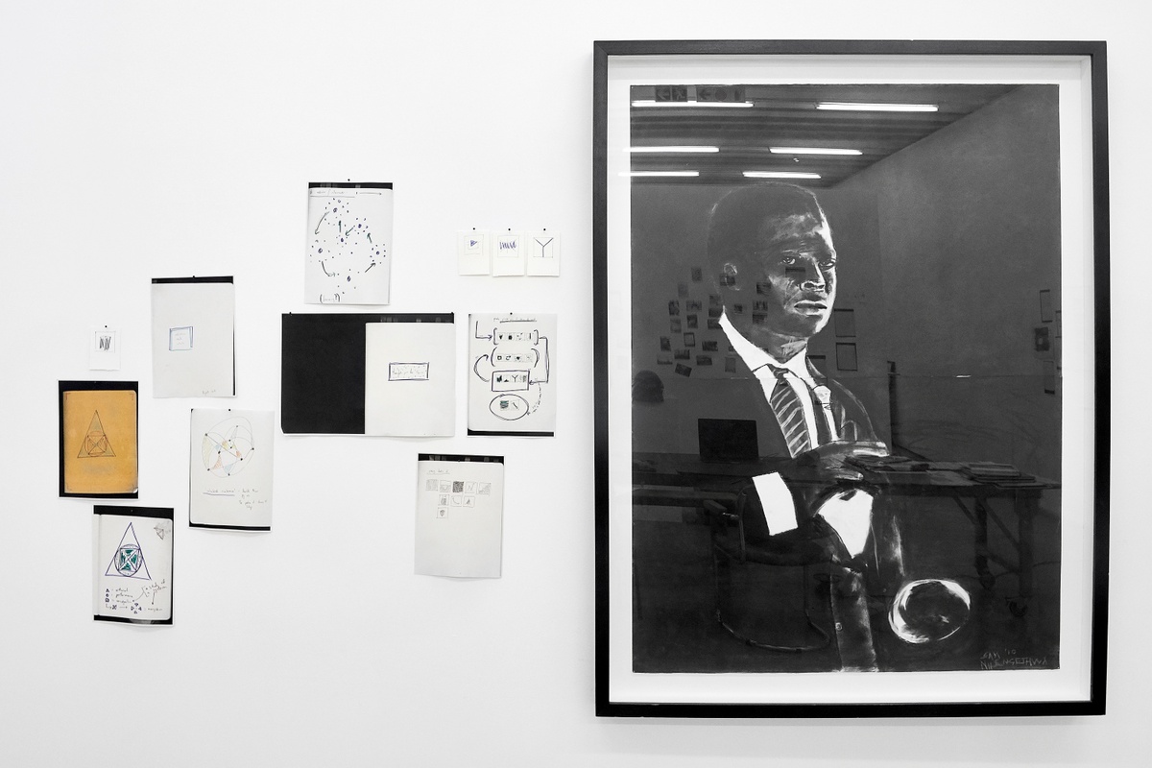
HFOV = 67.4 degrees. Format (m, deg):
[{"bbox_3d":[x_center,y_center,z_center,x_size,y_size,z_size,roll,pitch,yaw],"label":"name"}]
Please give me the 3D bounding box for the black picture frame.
[{"bbox_3d":[0.646,-0.010,2.022,1.205,1.582,0.065,0,0,2],"label":"black picture frame"}]

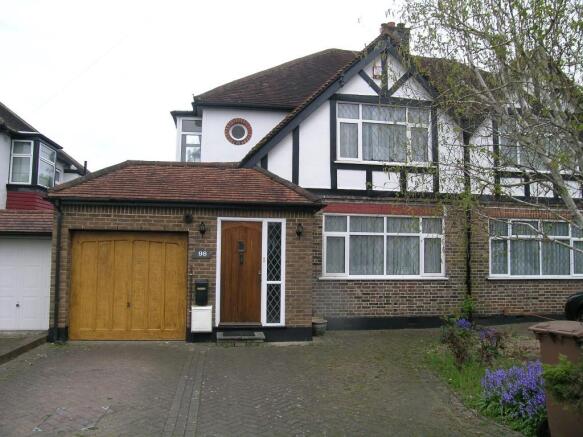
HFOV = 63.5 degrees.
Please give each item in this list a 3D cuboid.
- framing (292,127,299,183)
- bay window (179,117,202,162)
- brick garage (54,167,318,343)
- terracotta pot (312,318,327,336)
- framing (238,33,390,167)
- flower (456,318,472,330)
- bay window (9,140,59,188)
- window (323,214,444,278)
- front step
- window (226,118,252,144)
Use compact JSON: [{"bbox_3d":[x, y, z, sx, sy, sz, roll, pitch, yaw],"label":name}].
[{"bbox_3d":[0.097,-1.443,10.835,0.145,1.376,0.081,1,-4,-9],"label":"framing"},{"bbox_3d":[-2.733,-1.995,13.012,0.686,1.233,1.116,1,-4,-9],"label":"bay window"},{"bbox_3d":[-2.245,0.665,10.985,5.075,3.664,4.060,1,-4,-9],"label":"brick garage"},{"bbox_3d":[0.564,2.357,10.308,0.457,0.337,0.457,0,-4,0],"label":"terracotta pot"},{"bbox_3d":[0.563,-2.667,10.832,3.410,3.238,0.284,1,-4,-9],"label":"framing"},{"bbox_3d":[3.240,1.985,8.831,0.305,0.233,0.284,1,-4,-9],"label":"flower"},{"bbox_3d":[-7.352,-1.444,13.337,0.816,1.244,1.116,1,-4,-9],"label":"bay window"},{"bbox_3d":[2.184,0.669,11.016,2.982,1.502,0.162,1,-4,-9],"label":"window"},{"bbox_3d":[-0.968,2.296,8.983,0.890,0.192,0.436,1,-4,-9],"label":"front step"},{"bbox_3d":[-1.350,-2.217,12.040,0.715,0.705,0.122,1,-4,-9],"label":"window"}]

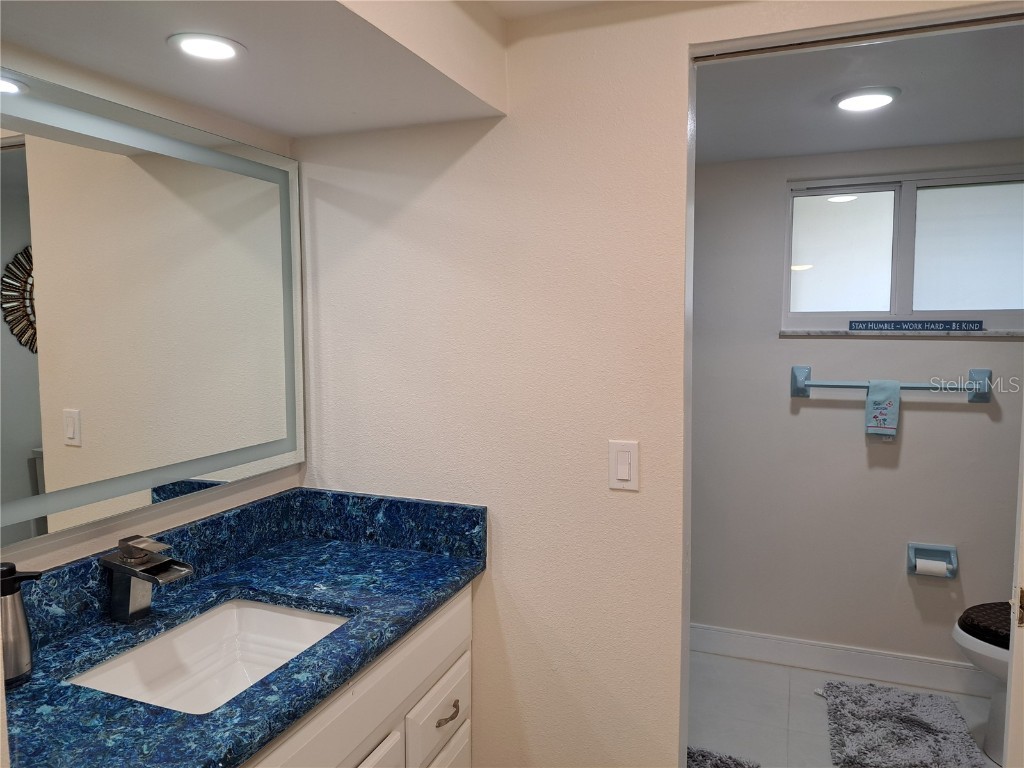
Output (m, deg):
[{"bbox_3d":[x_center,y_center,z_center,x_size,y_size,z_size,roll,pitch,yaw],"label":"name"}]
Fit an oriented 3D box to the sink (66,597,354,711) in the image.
[{"bbox_3d":[-0.547,0.587,1.352,0.370,0.160,0.480,2,5,22],"label":"sink"}]

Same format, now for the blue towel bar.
[{"bbox_3d":[1.468,0.004,2.770,0.700,0.128,0.084,2,5,22],"label":"blue towel bar"}]

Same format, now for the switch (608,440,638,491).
[{"bbox_3d":[0.257,0.189,1.641,0.071,0.114,0.010,2,5,22],"label":"switch"}]

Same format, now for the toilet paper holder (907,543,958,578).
[{"bbox_3d":[1.633,0.685,2.768,0.160,0.120,0.076,2,5,22],"label":"toilet paper holder"}]

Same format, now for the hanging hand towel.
[{"bbox_3d":[1.446,0.100,2.771,0.112,0.220,0.050,2,5,22],"label":"hanging hand towel"}]

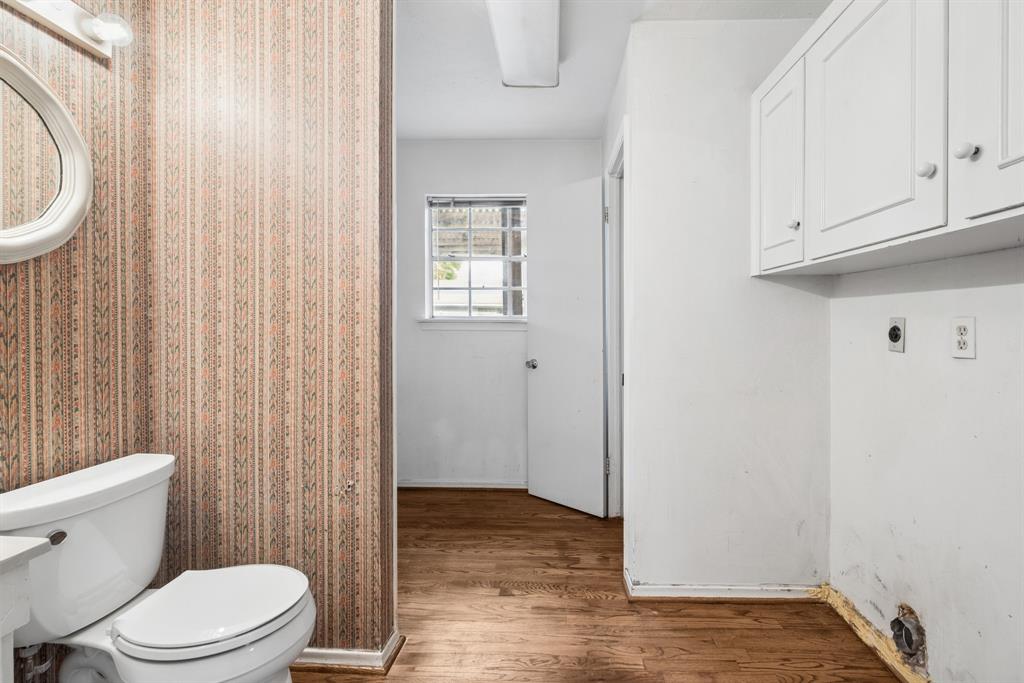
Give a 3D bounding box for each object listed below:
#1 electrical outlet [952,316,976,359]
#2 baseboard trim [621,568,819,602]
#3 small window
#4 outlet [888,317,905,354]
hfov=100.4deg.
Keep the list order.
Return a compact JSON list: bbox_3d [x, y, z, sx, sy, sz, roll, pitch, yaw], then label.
[{"bbox_3d":[1.281,-0.011,1.212,0.010,0.115,0.070,0,1,4],"label":"electrical outlet"},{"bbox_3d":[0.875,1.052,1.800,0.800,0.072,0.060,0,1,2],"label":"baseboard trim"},{"bbox_3d":[-0.177,-0.596,2.990,0.845,0.860,0.100,0,1,2],"label":"small window"},{"bbox_3d":[1.304,-0.022,1.445,0.014,0.115,0.070,0,1,4],"label":"outlet"}]

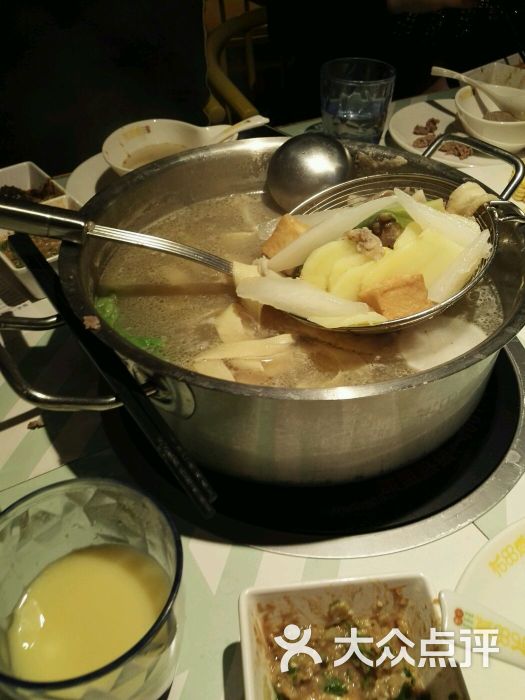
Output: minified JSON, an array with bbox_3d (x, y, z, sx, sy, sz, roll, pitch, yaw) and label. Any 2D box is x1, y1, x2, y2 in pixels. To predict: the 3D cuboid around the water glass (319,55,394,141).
[{"bbox_3d":[0.108,-0.279,0.667,0.085,0.093,0.085,-1,43,1],"label":"water glass"}]

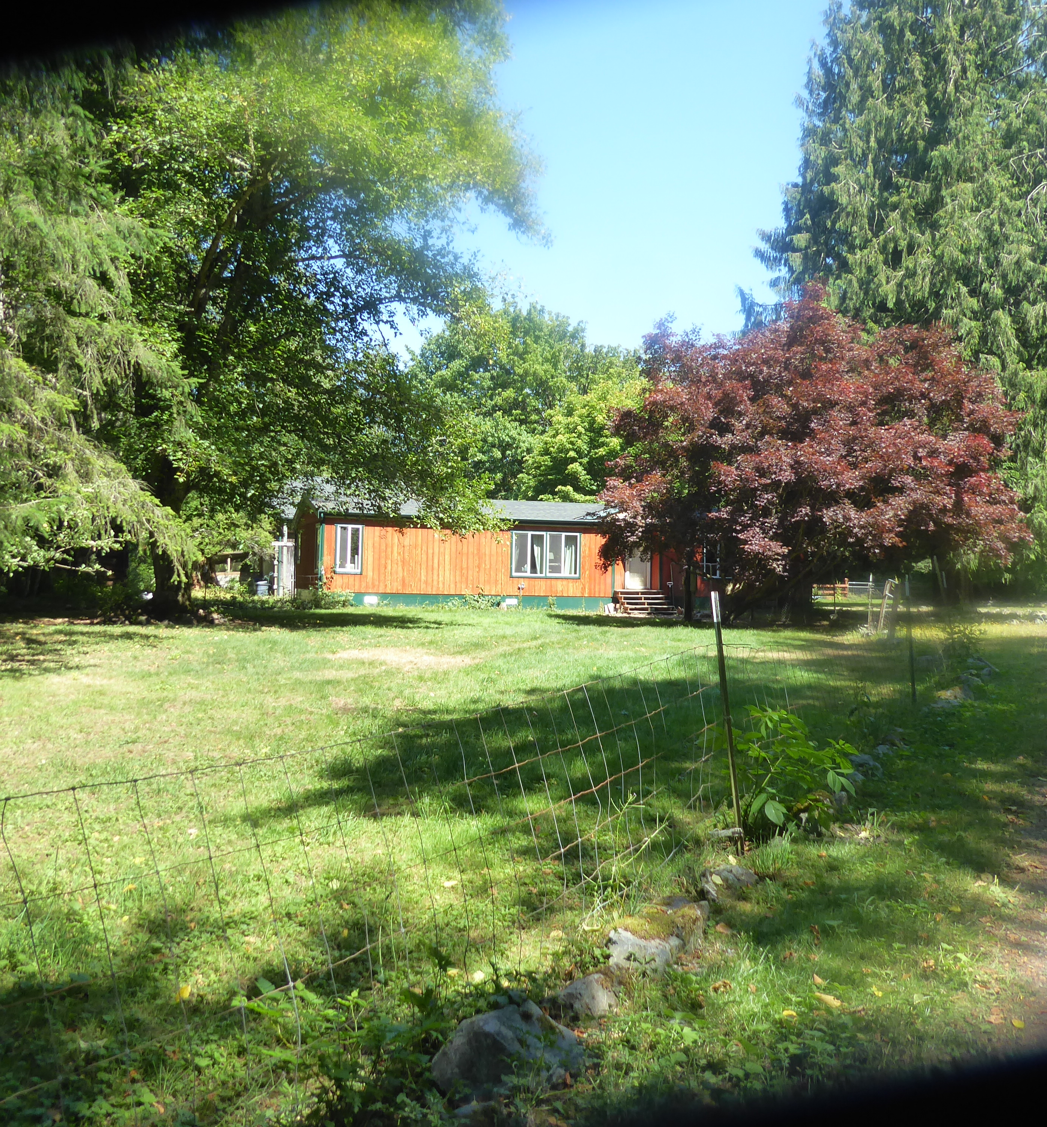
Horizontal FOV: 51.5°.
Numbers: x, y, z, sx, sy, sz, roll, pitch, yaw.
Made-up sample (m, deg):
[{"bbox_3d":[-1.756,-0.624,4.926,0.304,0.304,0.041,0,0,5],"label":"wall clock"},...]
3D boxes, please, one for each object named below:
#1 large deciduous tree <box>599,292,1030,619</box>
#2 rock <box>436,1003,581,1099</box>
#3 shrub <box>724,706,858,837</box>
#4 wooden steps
[{"bbox_3d":[8.950,-3.300,33.500,13.200,10.300,12.000,1,0,0],"label":"large deciduous tree"},{"bbox_3d":[-0.045,1.310,3.020,0.420,0.220,0.330,1,0,0],"label":"rock"},{"bbox_3d":[1.440,1.060,5.820,0.710,0.710,0.680,1,0,0],"label":"shrub"},{"bbox_3d":[4.330,1.420,38.350,1.620,0.920,1.450,1,0,-17],"label":"wooden steps"}]

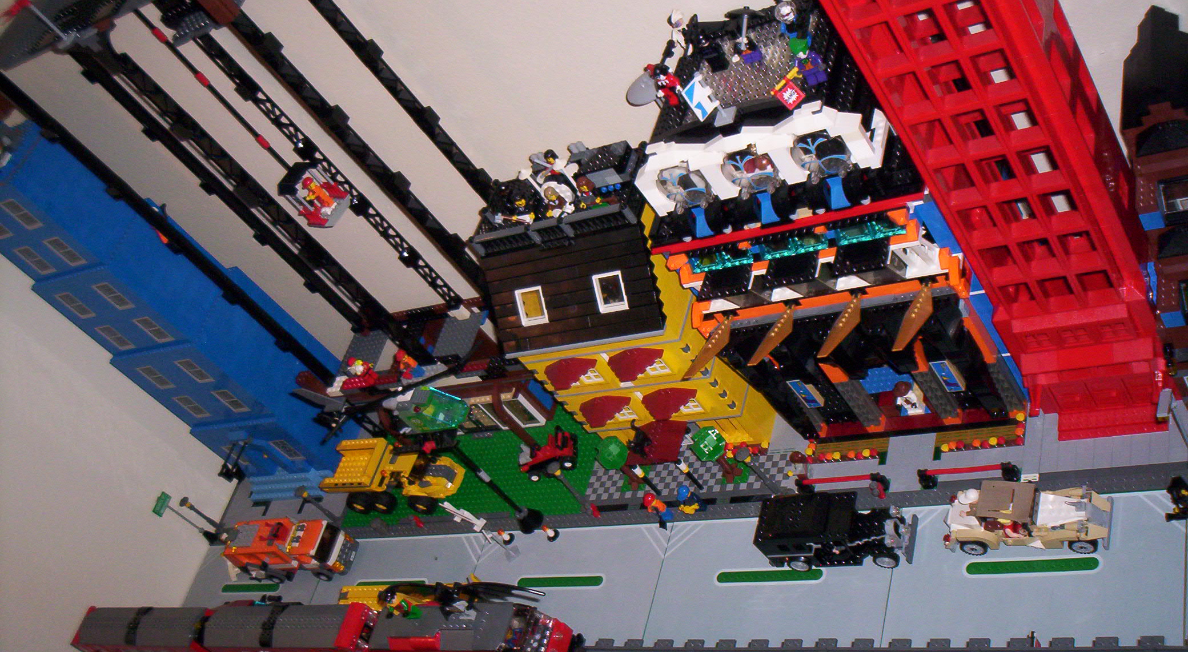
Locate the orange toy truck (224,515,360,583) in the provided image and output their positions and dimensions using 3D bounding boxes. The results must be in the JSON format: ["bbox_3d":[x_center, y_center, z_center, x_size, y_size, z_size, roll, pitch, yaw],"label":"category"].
[{"bbox_3d":[-0.384,0.285,1.607,0.171,0.077,0.053,-10,45,33],"label":"orange toy truck"}]

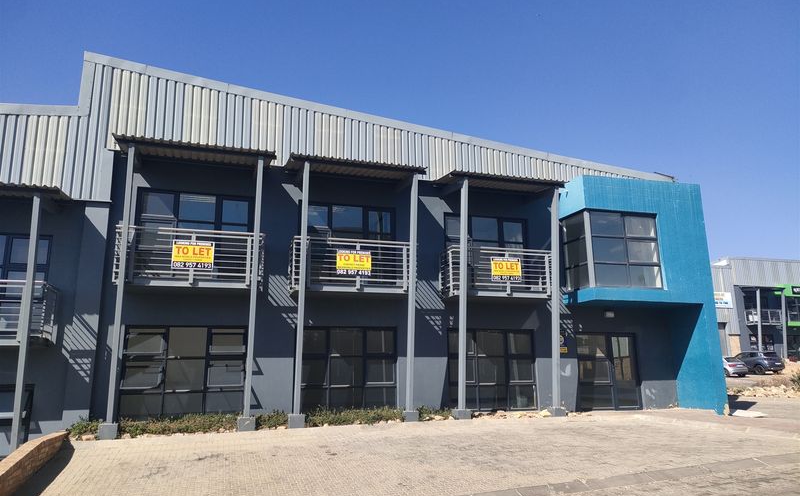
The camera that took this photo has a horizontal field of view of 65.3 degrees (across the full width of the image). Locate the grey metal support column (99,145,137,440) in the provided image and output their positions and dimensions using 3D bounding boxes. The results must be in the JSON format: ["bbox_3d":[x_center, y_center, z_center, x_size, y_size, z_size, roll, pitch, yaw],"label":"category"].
[{"bbox_3d":[-5.282,0.770,11.785,0.340,5.527,0.340,3,-9,-19],"label":"grey metal support column"}]

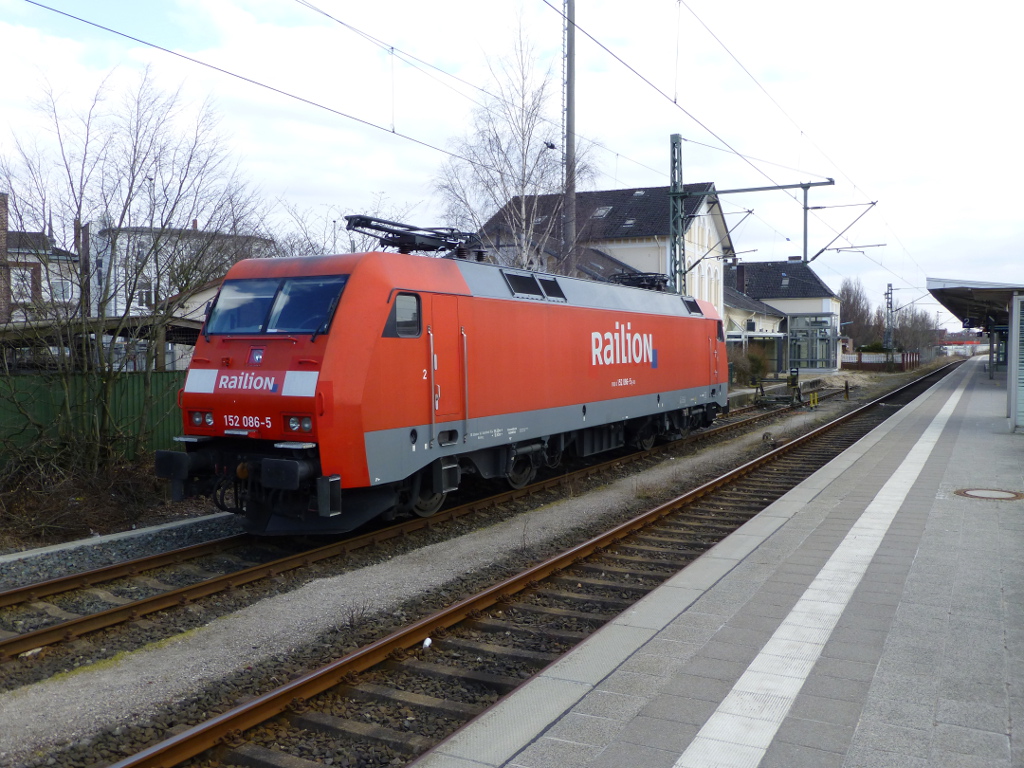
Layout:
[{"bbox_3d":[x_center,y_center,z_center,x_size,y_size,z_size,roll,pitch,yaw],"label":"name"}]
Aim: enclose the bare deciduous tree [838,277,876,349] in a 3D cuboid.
[{"bbox_3d":[47.494,-8.616,122.000,5.300,12.200,5.200,1,3,28],"label":"bare deciduous tree"}]

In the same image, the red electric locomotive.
[{"bbox_3d":[1.086,-0.387,19.420,3.000,4.300,19.500,1,3,28],"label":"red electric locomotive"}]

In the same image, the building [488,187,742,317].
[{"bbox_3d":[5.010,-5.032,47.356,12.000,10.700,10.800,1,3,28],"label":"building"}]

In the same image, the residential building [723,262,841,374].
[{"bbox_3d":[24.636,-6.277,83.562,11.500,10.300,9.500,1,3,28],"label":"residential building"}]

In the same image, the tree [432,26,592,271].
[{"bbox_3d":[0.051,-5.511,30.300,5.400,13.300,5.200,1,3,28],"label":"tree"}]

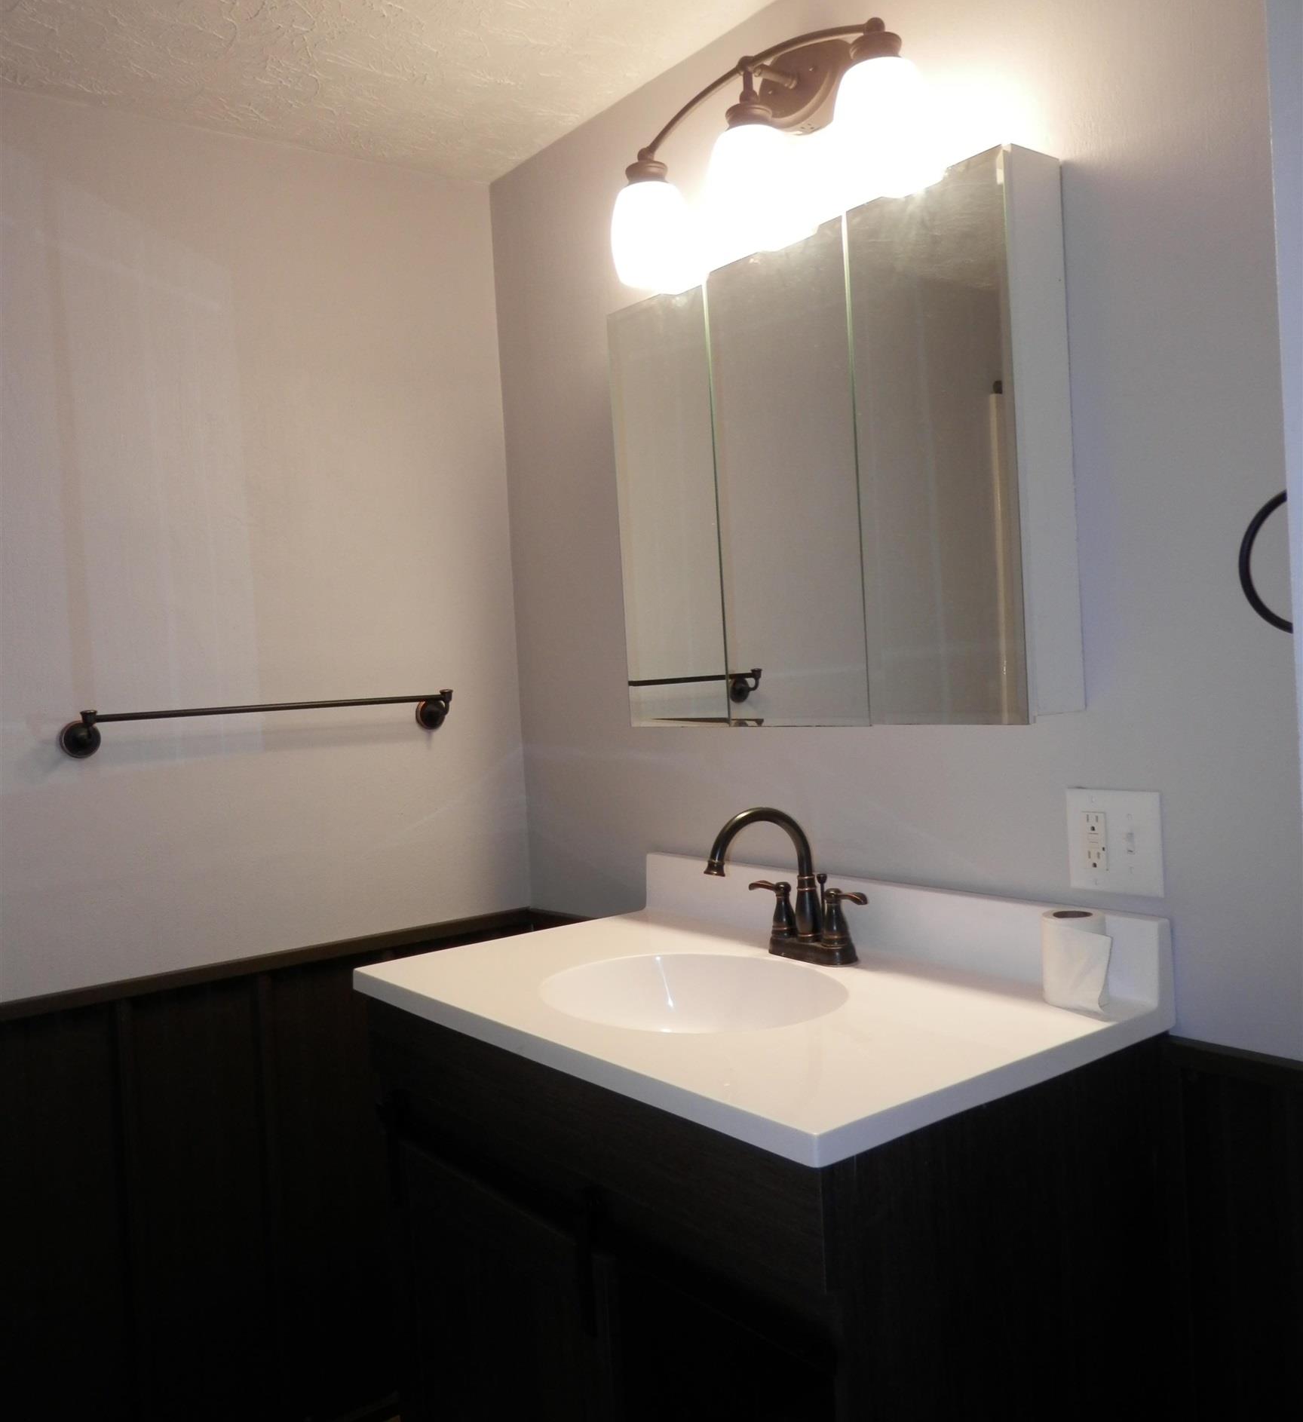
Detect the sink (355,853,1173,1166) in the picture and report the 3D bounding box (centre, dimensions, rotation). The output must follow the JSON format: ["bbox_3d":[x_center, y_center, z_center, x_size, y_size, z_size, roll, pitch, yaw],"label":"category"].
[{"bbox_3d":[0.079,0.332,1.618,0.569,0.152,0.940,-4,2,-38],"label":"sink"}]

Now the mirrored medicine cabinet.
[{"bbox_3d":[0.224,-0.310,1.743,0.111,0.653,0.753,-4,2,-38],"label":"mirrored medicine cabinet"}]

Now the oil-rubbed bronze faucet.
[{"bbox_3d":[0.154,0.237,1.680,0.212,0.217,0.230,-4,2,-38],"label":"oil-rubbed bronze faucet"}]

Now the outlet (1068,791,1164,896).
[{"bbox_3d":[0.540,0.152,1.462,0.009,0.119,0.120,-4,2,-38],"label":"outlet"}]

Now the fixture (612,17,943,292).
[{"bbox_3d":[0.165,-0.757,1.707,0.195,0.245,0.572,-4,2,-38],"label":"fixture"}]

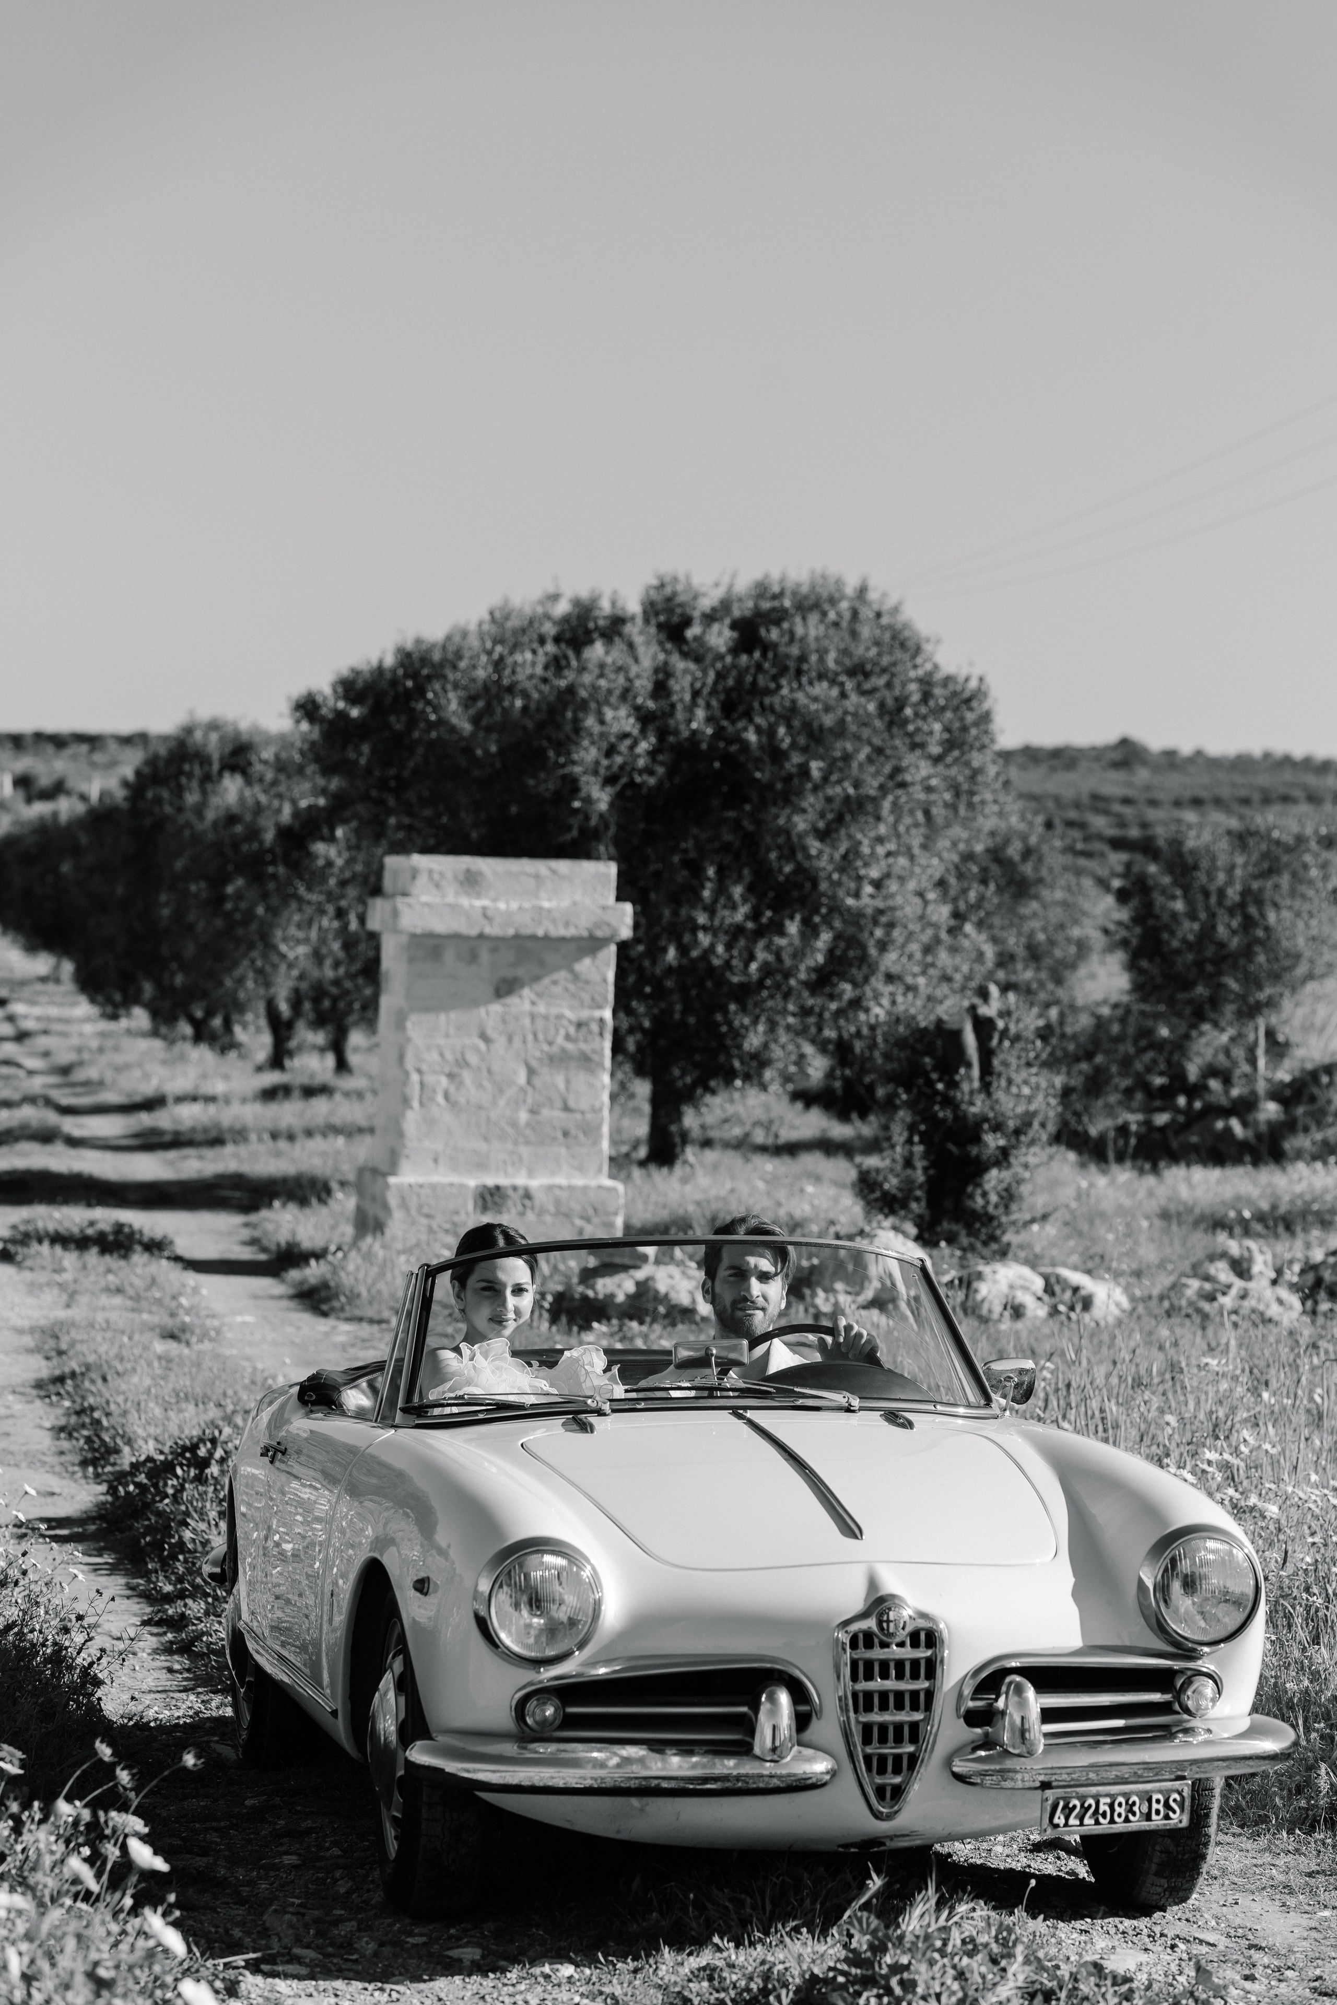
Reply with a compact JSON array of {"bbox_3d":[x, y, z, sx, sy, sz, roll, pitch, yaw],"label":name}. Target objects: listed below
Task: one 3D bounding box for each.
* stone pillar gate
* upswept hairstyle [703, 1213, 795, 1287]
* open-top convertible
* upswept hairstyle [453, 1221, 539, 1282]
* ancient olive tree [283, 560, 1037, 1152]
[{"bbox_3d":[-0.963,0.273,26.200,1.280,2.150,1.150,1,0,-12],"label":"stone pillar gate"},{"bbox_3d":[0.171,0.528,10.000,0.190,0.165,0.220,1,0,-6],"label":"upswept hairstyle"},{"bbox_3d":[-0.019,1.022,9.476,1.560,1.210,3.870,1,-2,-12],"label":"open-top convertible"},{"bbox_3d":[-0.364,0.524,9.860,0.178,0.160,0.210,1,0,-16],"label":"upswept hairstyle"},{"bbox_3d":[0.060,-1.033,36.500,5.800,4.550,5.500,1,0,0],"label":"ancient olive tree"}]

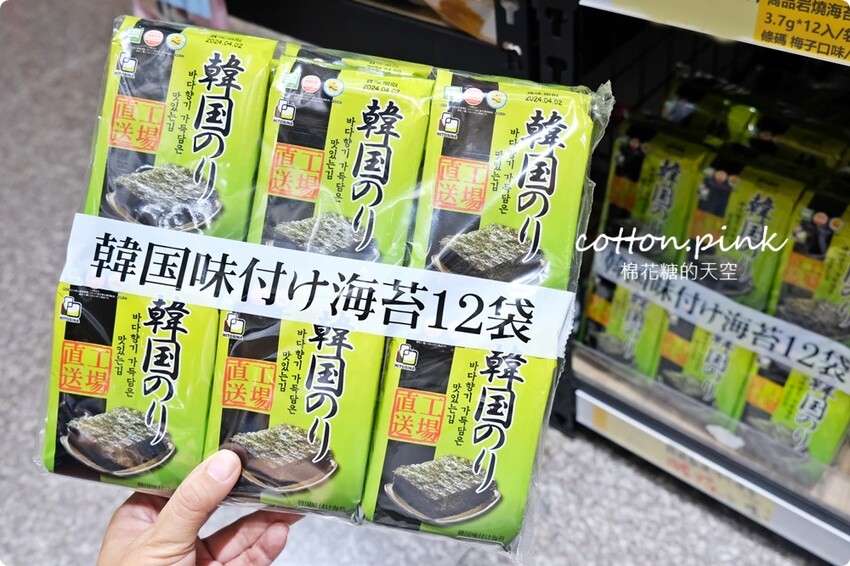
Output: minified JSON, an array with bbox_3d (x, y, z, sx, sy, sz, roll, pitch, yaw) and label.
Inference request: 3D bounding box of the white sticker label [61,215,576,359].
[{"bbox_3d":[-0.053,0.002,0.369,0.256,0.034,0.006,9,2,0],"label":"white sticker label"}]

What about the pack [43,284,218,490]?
[{"bbox_3d":[-0.148,0.049,0.381,0.082,0.109,0.022,8,5,0],"label":"pack"}]

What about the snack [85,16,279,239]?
[{"bbox_3d":[-0.122,-0.075,0.377,0.082,0.109,0.022,8,0,-1],"label":"snack"}]

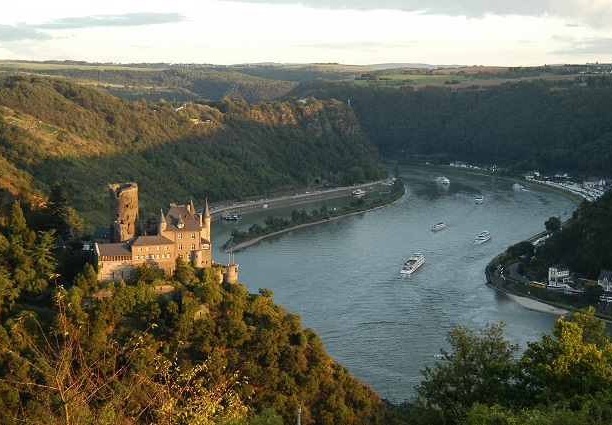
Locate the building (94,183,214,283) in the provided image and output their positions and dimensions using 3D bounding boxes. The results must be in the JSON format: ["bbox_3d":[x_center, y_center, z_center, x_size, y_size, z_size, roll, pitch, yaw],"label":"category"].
[{"bbox_3d":[-59.500,7.980,398.610,42.500,34.000,28.000,-2,8,-17],"label":"building"}]

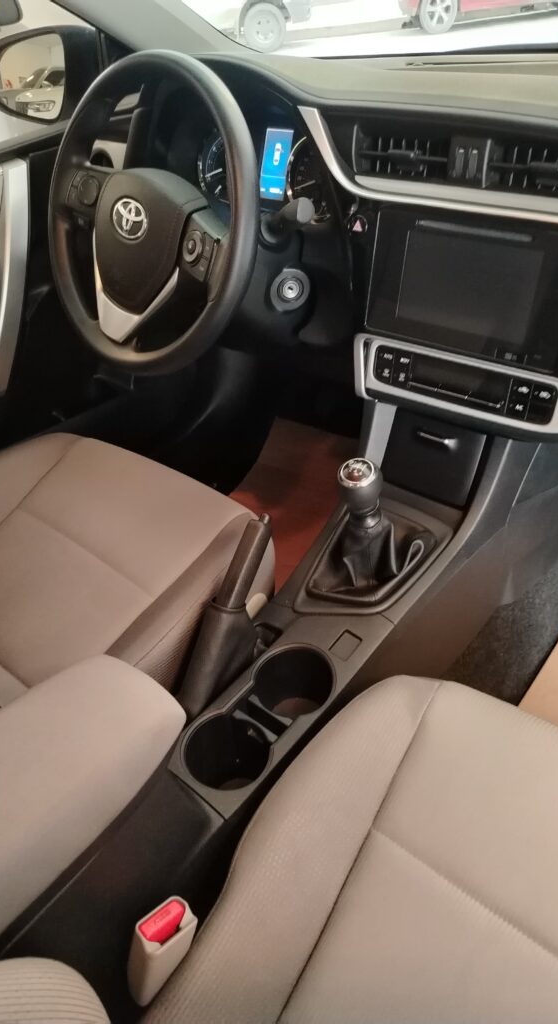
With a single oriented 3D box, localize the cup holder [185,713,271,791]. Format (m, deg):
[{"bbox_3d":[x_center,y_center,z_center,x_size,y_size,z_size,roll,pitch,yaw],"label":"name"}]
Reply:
[{"bbox_3d":[-0.043,0.254,0.683,0.082,0.085,0.082,-5,40,4],"label":"cup holder"}]

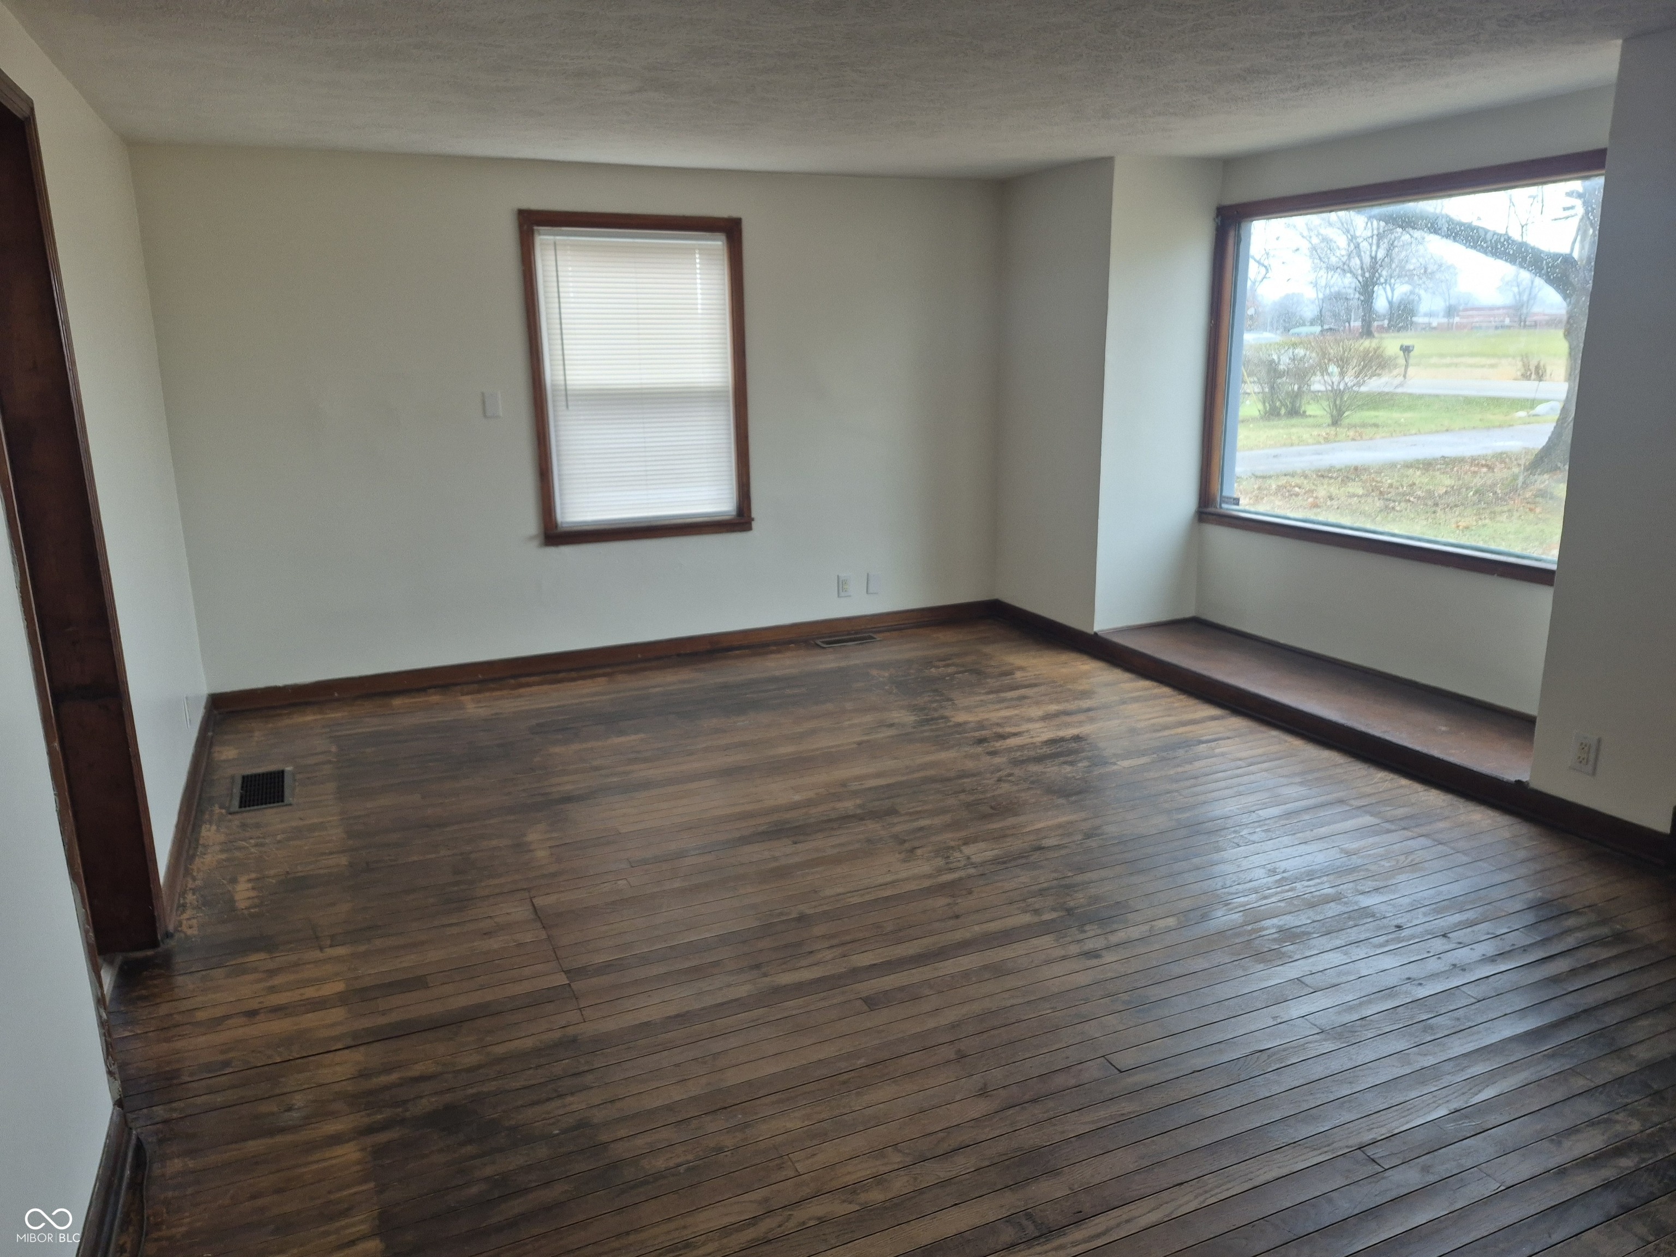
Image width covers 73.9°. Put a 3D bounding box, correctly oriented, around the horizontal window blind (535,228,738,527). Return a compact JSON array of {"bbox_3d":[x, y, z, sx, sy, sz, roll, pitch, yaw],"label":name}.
[{"bbox_3d":[-0.918,-1.163,5.234,0.881,1.328,0.035,-7,15,-24],"label":"horizontal window blind"}]

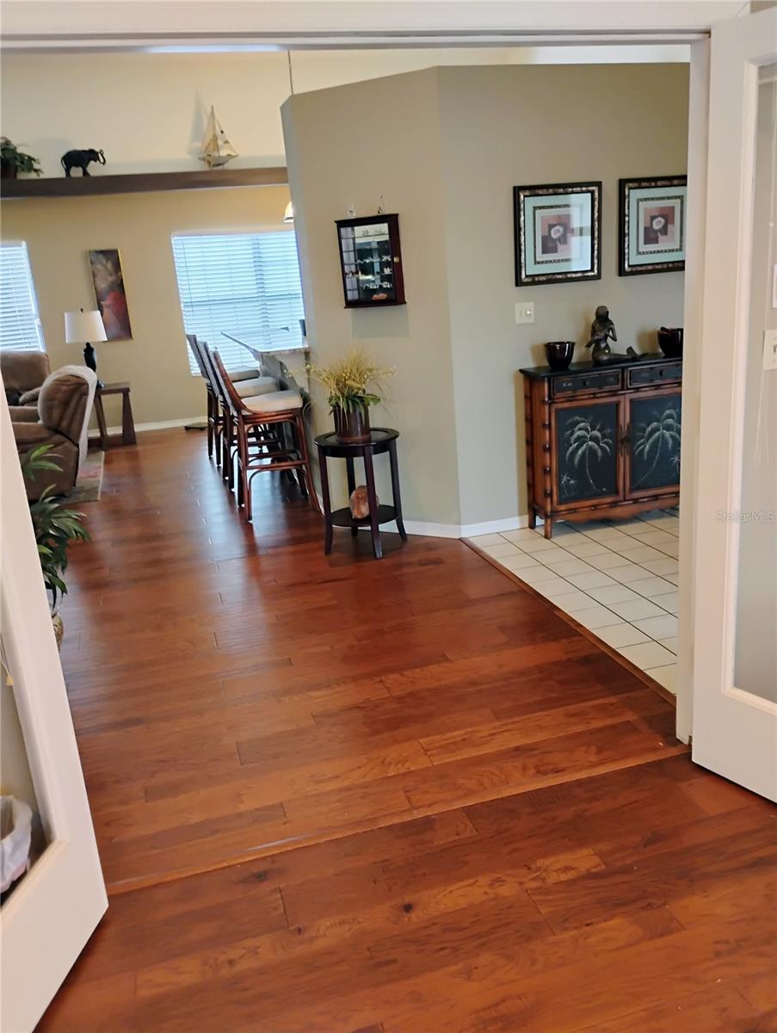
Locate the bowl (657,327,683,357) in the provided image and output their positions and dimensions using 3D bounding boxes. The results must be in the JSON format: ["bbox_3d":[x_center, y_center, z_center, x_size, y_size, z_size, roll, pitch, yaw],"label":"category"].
[{"bbox_3d":[1.602,-0.979,4.703,0.168,0.142,0.168,-4,16,1],"label":"bowl"}]

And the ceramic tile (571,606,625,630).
[{"bbox_3d":[0.912,0.445,3.653,0.177,0.010,0.203,-8,16,-14],"label":"ceramic tile"}]

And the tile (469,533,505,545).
[{"bbox_3d":[0.584,0.141,4.810,0.177,0.010,0.204,-8,16,-14],"label":"tile"}]

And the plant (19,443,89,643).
[{"bbox_3d":[-1.458,0.177,3.403,0.540,1.000,0.540,-8,16,-14],"label":"plant"}]

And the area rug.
[{"bbox_3d":[-3.449,-0.265,7.215,1.900,0.012,2.250,-9,17,-14],"label":"area rug"}]

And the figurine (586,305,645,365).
[{"bbox_3d":[1.232,-1.003,4.592,0.360,0.306,0.165,-9,17,-13],"label":"figurine"}]

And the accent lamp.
[{"bbox_3d":[-3.137,-1.750,8.762,0.410,0.835,0.410,-8,16,-14],"label":"accent lamp"}]

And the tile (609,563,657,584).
[{"bbox_3d":[1.205,0.289,4.204,0.205,0.010,0.205,-9,17,-14],"label":"tile"}]

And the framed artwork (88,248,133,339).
[{"bbox_3d":[-3.070,-2.434,9.251,0.315,0.970,0.035,-8,16,-14],"label":"framed artwork"}]

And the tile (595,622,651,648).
[{"bbox_3d":[0.980,0.508,3.533,0.197,0.010,0.205,-9,17,-14],"label":"tile"}]

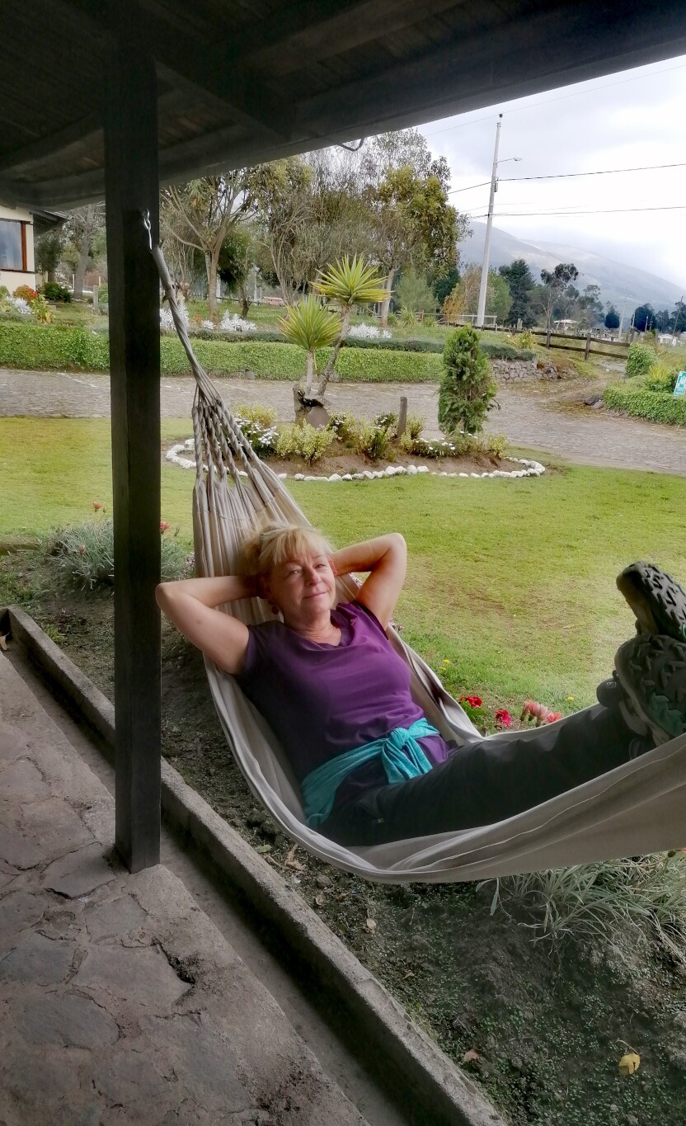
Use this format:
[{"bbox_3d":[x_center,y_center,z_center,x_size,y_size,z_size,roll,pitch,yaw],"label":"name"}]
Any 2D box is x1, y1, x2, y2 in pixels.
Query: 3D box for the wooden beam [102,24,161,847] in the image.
[{"bbox_3d":[-0.649,-0.210,2.739,0.117,2.576,0.117,-9,19,-38],"label":"wooden beam"}]

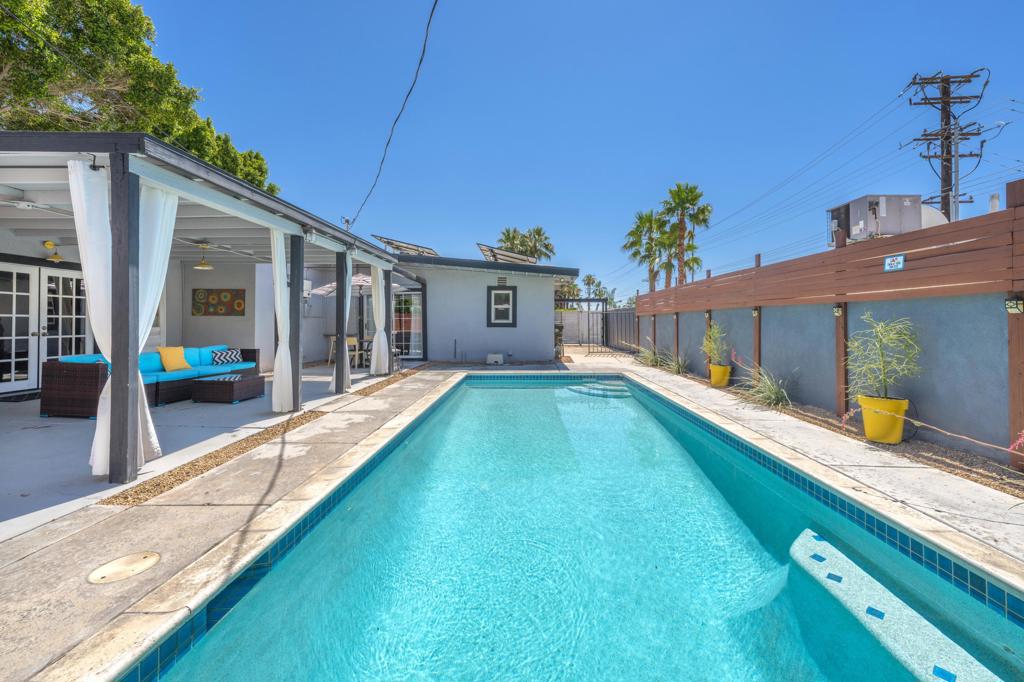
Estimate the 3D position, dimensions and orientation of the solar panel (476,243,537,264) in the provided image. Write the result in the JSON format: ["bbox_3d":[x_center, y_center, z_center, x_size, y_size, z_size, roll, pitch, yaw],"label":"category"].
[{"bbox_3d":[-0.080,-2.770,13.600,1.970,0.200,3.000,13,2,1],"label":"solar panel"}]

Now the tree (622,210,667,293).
[{"bbox_3d":[10.000,-5.050,30.000,3.400,9.600,3.400,0,2,2],"label":"tree"}]

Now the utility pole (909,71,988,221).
[{"bbox_3d":[21.700,-6.600,20.000,3.400,13.600,1.100,0,2,2],"label":"utility pole"}]

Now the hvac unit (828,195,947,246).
[{"bbox_3d":[9.200,-2.960,9.950,1.800,0.950,1.250,0,2,2],"label":"hvac unit"}]

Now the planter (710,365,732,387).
[{"bbox_3d":[4.081,0.678,7.780,0.400,0.420,0.400,0,2,2],"label":"planter"}]

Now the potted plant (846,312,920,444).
[{"bbox_3d":[3.770,0.360,4.080,0.560,1.270,0.560,0,2,2],"label":"potted plant"}]

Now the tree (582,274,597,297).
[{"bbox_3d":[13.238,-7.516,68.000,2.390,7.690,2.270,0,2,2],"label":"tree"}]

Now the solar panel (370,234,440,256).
[{"bbox_3d":[-3.310,-3.020,13.600,1.970,0.200,3.000,13,2,1],"label":"solar panel"}]

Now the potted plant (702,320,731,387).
[{"bbox_3d":[4.006,0.254,7.780,0.530,1.280,0.520,0,2,2],"label":"potted plant"}]

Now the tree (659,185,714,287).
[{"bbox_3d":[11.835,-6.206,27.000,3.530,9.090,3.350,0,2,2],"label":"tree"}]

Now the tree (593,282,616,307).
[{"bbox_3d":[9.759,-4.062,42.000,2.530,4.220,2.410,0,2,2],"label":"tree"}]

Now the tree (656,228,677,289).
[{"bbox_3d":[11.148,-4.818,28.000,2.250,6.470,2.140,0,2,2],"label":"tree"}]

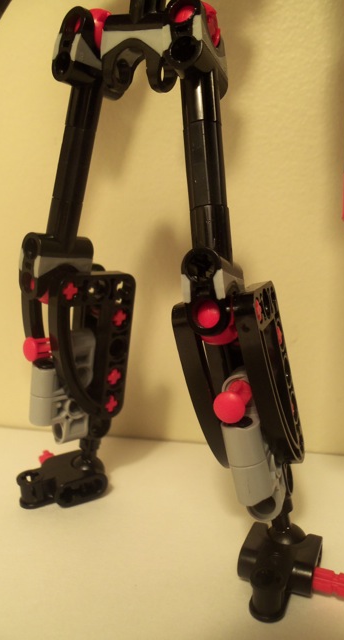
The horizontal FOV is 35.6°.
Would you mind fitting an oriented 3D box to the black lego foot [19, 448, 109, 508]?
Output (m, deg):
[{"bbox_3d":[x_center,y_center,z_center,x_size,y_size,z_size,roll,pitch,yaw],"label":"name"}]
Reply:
[{"bbox_3d":[-0.032,0.048,0.159,0.026,0.008,0.016,-10,17,-27],"label":"black lego foot"}]

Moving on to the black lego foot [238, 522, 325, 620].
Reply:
[{"bbox_3d":[0.024,0.056,0.122,0.016,0.008,0.026,5,17,24],"label":"black lego foot"}]

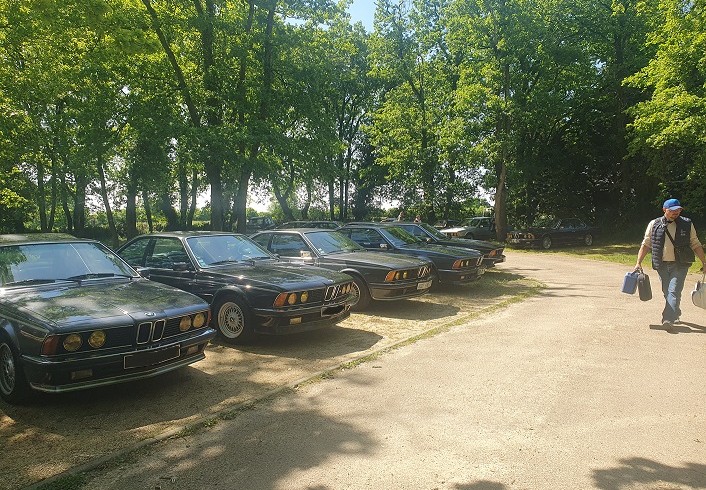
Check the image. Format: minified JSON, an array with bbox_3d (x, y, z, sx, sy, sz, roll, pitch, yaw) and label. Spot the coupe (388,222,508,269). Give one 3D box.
[{"bbox_3d":[1.770,0.072,14.311,4.760,1.365,1.730,1,4,23],"label":"coupe"}]

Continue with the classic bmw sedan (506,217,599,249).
[{"bbox_3d":[9.100,-0.517,23.740,4.760,1.370,1.730,-3,3,-28],"label":"classic bmw sedan"}]

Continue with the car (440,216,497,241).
[{"bbox_3d":[6.720,-0.760,28.952,4.760,1.370,1.730,-3,4,-38],"label":"car"}]

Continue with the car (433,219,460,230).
[{"bbox_3d":[6.300,-1.066,35.200,4.600,1.380,1.720,-3,4,-34],"label":"car"}]

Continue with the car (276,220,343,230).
[{"bbox_3d":[-1.092,-0.142,19.000,4.700,1.420,1.740,0,3,14],"label":"car"}]

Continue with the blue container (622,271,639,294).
[{"bbox_3d":[4.065,0.549,7.772,0.165,0.310,0.220,14,9,26],"label":"blue container"}]

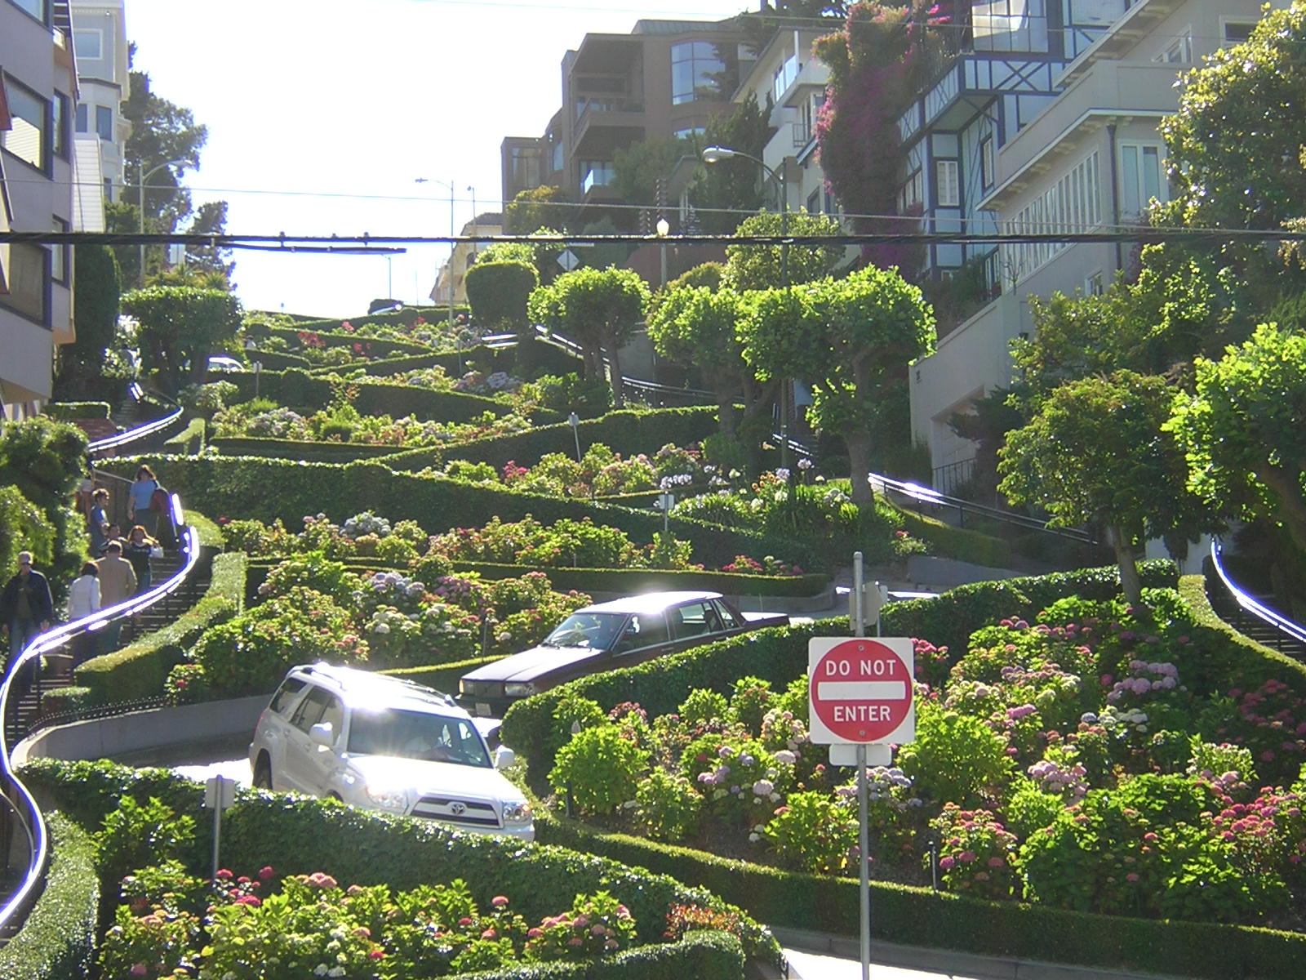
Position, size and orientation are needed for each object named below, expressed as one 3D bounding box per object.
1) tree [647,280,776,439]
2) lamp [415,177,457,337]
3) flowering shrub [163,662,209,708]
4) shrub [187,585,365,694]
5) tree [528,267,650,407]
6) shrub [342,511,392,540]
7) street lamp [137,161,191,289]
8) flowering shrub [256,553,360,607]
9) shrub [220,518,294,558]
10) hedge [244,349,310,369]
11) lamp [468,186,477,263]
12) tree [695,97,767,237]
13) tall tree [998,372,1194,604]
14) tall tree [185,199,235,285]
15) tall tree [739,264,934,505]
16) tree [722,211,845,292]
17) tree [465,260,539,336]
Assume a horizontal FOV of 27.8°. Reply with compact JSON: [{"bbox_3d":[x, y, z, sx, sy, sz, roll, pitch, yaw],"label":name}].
[{"bbox_3d":[1.616,-3.323,68.000,3.500,4.200,3.300,0,-9,-10],"label":"tree"},{"bbox_3d":[-10.549,-11.411,129.238,1.850,7.900,0.400,0,-7,-8],"label":"lamp"},{"bbox_3d":[-6.275,2.613,35.500,0.680,0.680,0.650,0,-7,-10],"label":"flowering shrub"},{"bbox_3d":[-4.857,1.994,34.300,2.350,1.450,1.800,0,-9,-10],"label":"shrub"},{"bbox_3d":[-2.101,-5.025,87.000,3.800,4.300,3.700,0,-7,-10],"label":"tree"},{"bbox_3d":[-5.581,0.766,51.500,1.050,0.850,1.000,0,-7,-10],"label":"shrub"},{"bbox_3d":[-18.486,-8.828,100.000,2.000,7.300,0.350,0,-9,-10],"label":"street lamp"},{"bbox_3d":[-4.994,1.398,38.300,1.500,1.050,1.300,0,-9,-10],"label":"flowering shrub"},{"bbox_3d":[-7.749,0.950,51.764,1.450,0.900,1.250,-1,-7,0],"label":"shrub"},{"bbox_3d":[-15.144,-5.199,106.373,3.000,0.850,0.900,-5,-8,31],"label":"hedge"},{"bbox_3d":[-10.257,-13.474,150.000,0.350,7.700,2.200,0,-9,-10],"label":"lamp"},{"bbox_3d":[3.196,-11.387,104.023,3.300,8.500,3.300,-1,-7,0],"label":"tree"},{"bbox_3d":[6.981,0.072,41.300,3.100,3.850,2.900,0,-9,-10],"label":"tall tree"},{"bbox_3d":[-23.553,-11.993,140.420,3.000,6.800,3.000,-1,-7,0],"label":"tall tree"},{"bbox_3d":[3.856,-2.211,55.300,4.050,5.050,3.700,0,-9,-10],"label":"tall tree"},{"bbox_3d":[4.222,-5.920,83.243,4.200,5.800,4.200,-1,-7,0],"label":"tree"},{"bbox_3d":[-6.667,-8.295,117.000,3.200,3.600,3.200,0,-7,-10],"label":"tree"}]

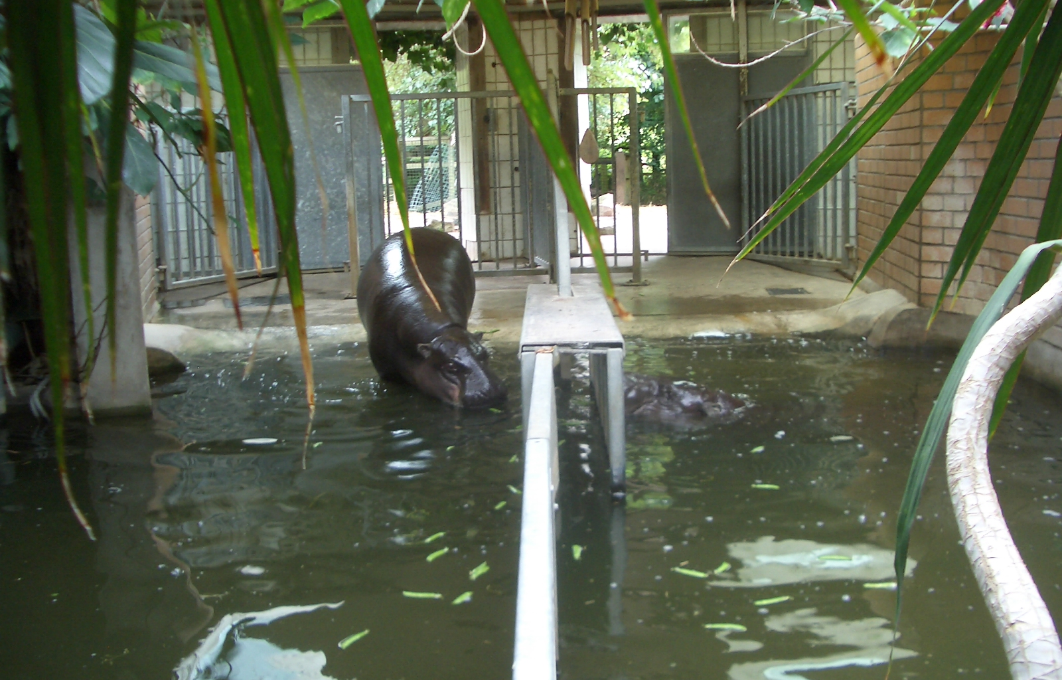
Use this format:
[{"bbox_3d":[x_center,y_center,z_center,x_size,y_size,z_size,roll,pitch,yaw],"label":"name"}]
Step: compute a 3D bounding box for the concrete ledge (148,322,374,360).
[{"bbox_3d":[-1.655,0.001,6.717,1.500,0.200,0.400,-1,9,0],"label":"concrete ledge"}]

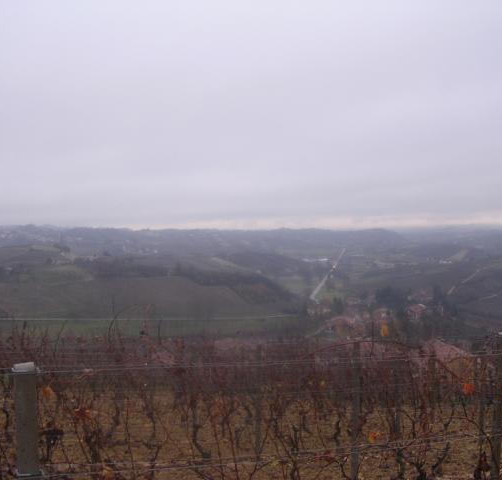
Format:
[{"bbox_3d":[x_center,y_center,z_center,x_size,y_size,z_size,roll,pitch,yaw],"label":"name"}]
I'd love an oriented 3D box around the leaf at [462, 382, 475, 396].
[{"bbox_3d":[1.610,1.107,5.200,0.090,0.095,0.050,0,1,11],"label":"leaf"}]

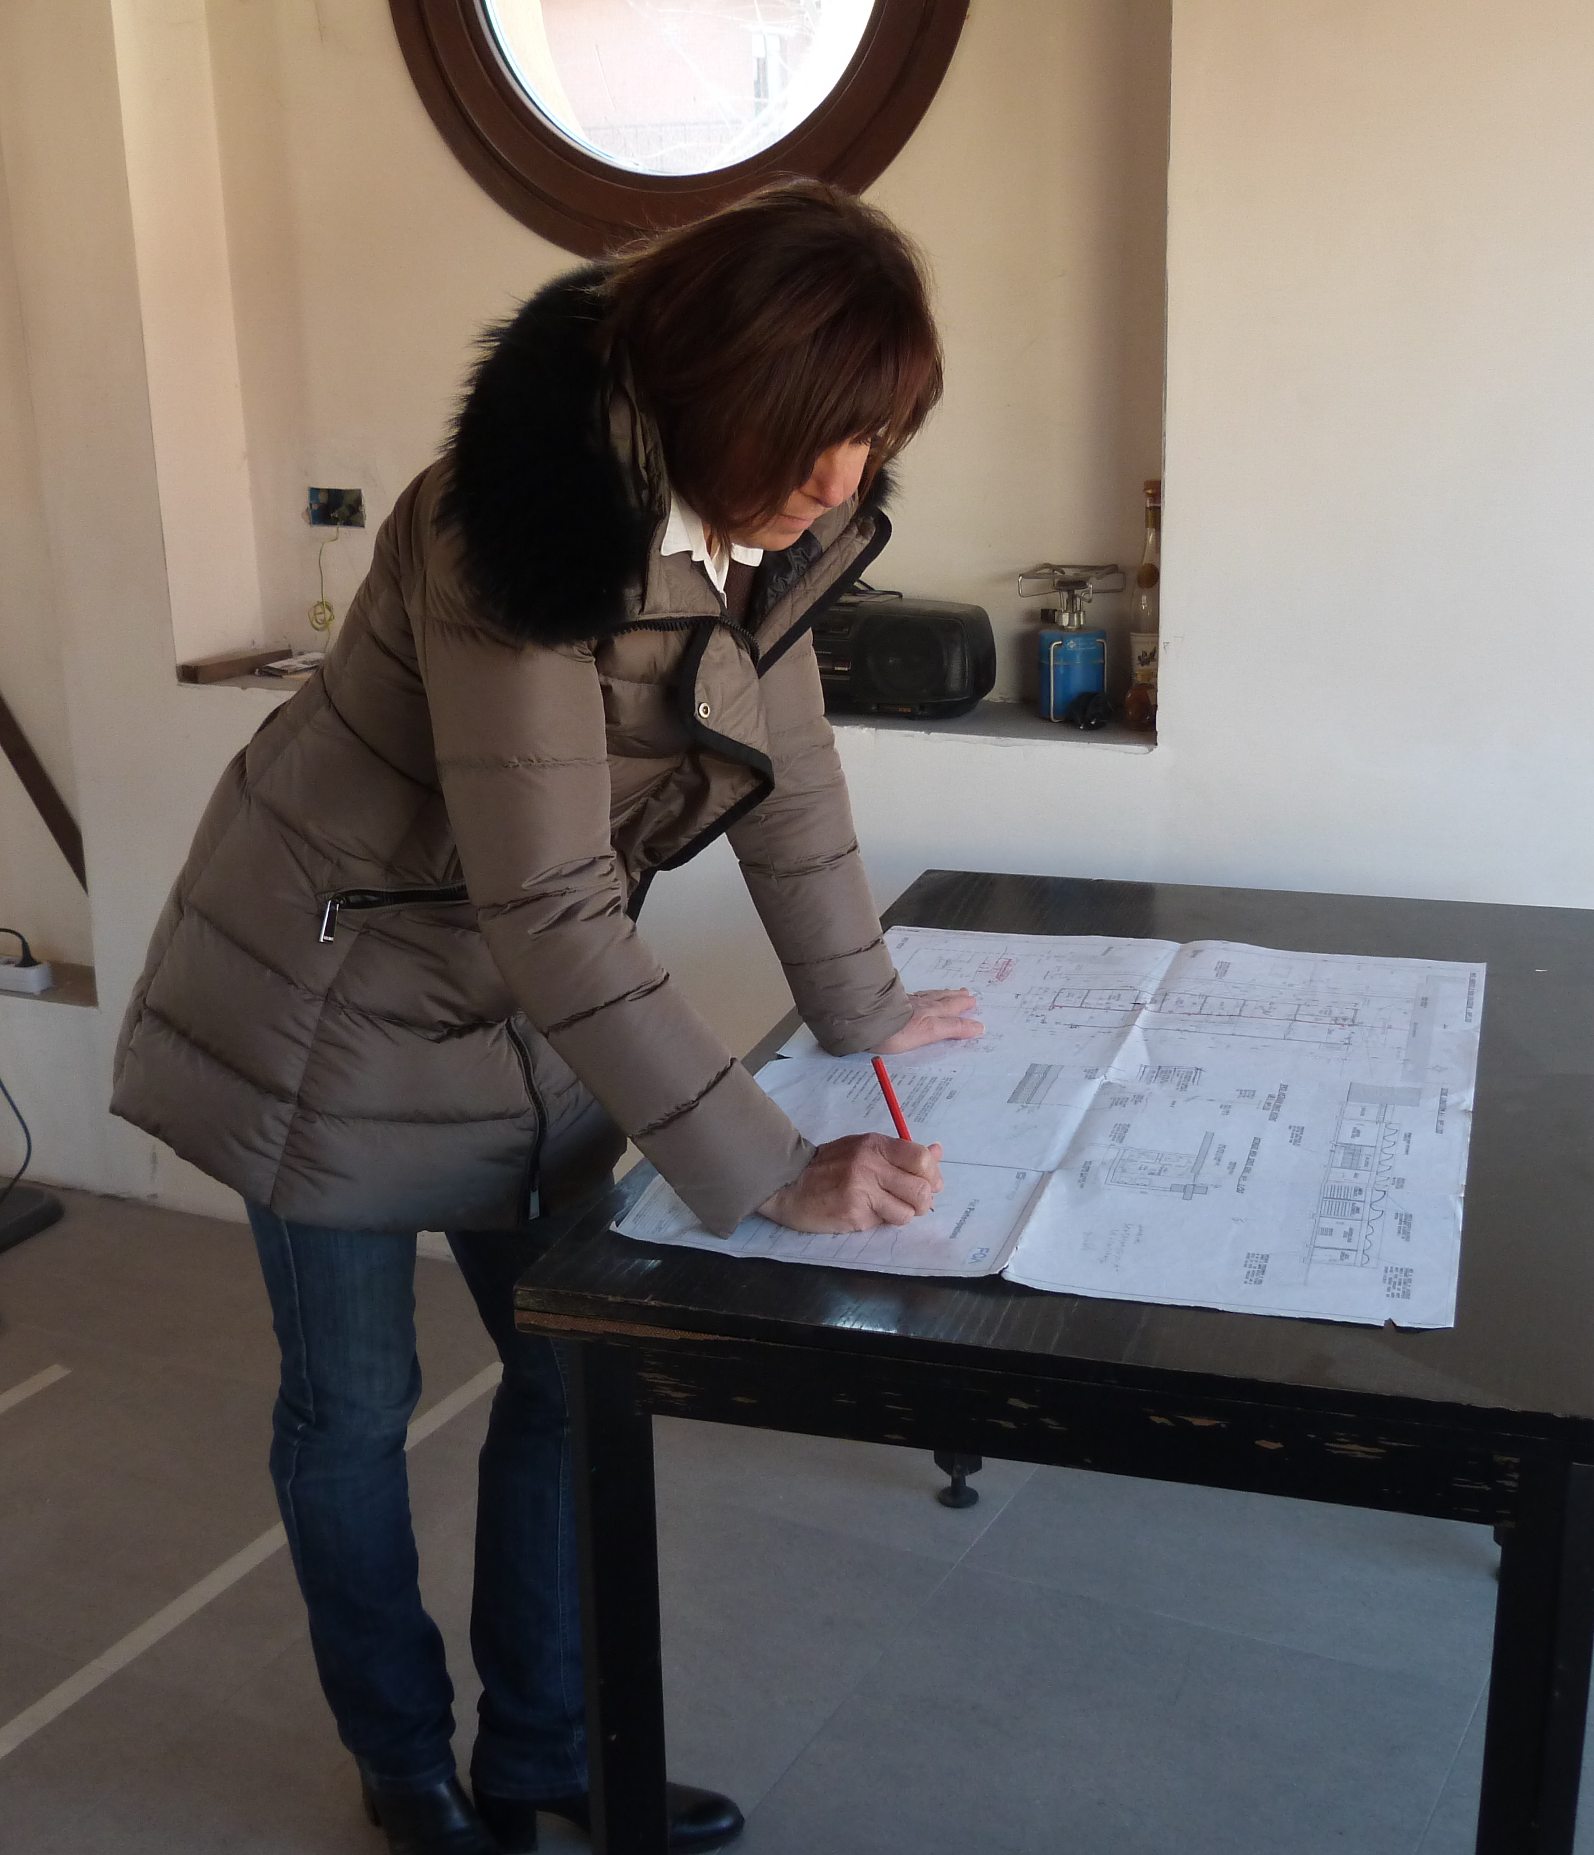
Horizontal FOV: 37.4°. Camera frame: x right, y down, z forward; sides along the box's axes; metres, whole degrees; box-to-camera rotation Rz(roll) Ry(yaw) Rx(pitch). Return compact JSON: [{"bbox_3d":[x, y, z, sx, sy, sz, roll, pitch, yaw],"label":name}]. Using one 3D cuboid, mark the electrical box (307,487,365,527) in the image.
[{"bbox_3d":[-0.703,-0.654,3.665,0.104,0.067,0.045,6,18,25],"label":"electrical box"}]

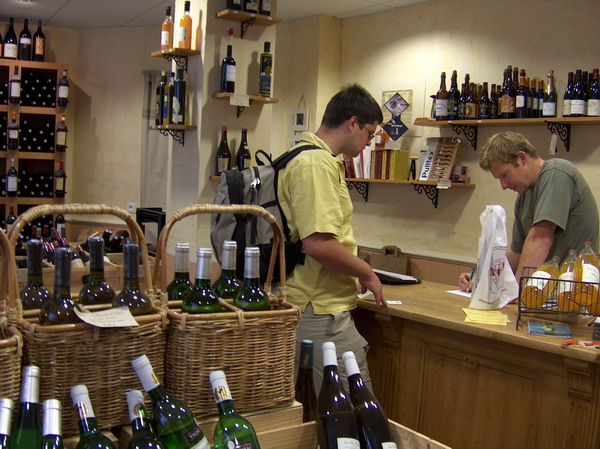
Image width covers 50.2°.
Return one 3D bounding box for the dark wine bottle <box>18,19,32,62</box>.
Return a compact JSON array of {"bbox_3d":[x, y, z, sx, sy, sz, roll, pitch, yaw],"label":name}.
[{"bbox_3d":[-2.215,-1.491,5.180,0.095,0.336,0.095,2,4,-15],"label":"dark wine bottle"}]

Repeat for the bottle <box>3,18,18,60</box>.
[{"bbox_3d":[-2.319,-1.494,5.150,0.103,0.331,0.103,2,4,-15],"label":"bottle"}]

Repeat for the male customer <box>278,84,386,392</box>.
[{"bbox_3d":[0.107,0.352,2.407,0.420,1.740,0.500,1,5,-22],"label":"male customer"}]

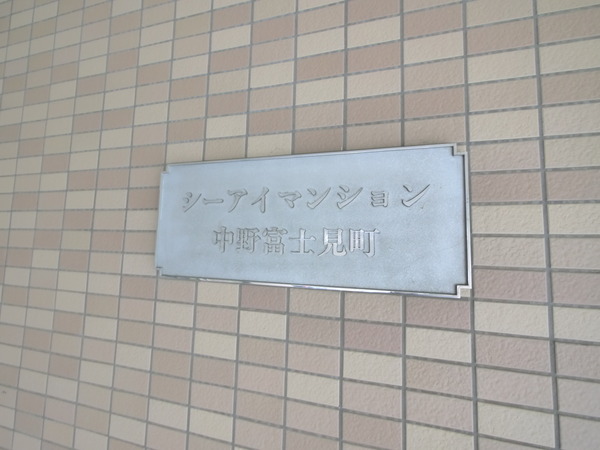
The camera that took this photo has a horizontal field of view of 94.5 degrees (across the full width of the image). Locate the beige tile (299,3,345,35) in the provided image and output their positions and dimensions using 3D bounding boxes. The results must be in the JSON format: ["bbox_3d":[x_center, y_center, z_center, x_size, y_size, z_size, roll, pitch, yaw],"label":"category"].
[{"bbox_3d":[0.043,-0.403,0.547,0.095,0.045,0.010,0,-5,17],"label":"beige tile"}]

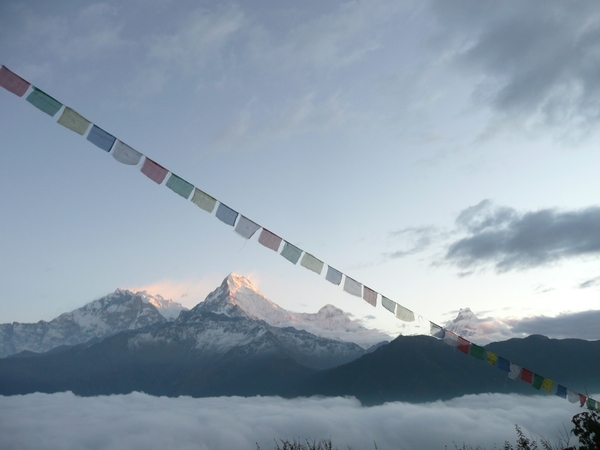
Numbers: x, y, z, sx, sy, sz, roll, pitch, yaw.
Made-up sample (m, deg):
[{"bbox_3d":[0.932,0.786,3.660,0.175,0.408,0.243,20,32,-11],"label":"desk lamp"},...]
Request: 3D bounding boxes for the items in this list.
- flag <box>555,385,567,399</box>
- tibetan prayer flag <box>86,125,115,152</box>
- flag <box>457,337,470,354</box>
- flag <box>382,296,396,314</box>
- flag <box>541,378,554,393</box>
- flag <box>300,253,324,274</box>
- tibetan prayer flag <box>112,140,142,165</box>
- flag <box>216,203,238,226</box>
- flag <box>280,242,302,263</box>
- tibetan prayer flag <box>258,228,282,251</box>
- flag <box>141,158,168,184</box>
[{"bbox_3d":[3.767,2.399,6.972,0.225,0.159,0.025,26,-32,-24],"label":"flag"},{"bbox_3d":[-1.738,-0.758,4.248,0.226,0.157,0.020,33,-32,-21],"label":"tibetan prayer flag"},{"bbox_3d":[2.064,1.519,6.124,0.237,0.157,0.020,30,-31,-23],"label":"flag"},{"bbox_3d":[1.029,0.926,5.602,0.236,0.169,0.025,30,-42,-22],"label":"flag"},{"bbox_3d":[3.517,2.279,6.865,0.241,0.159,0.025,26,-32,-24],"label":"flag"},{"bbox_3d":[0.133,0.408,5.156,0.248,0.156,0.020,31,-31,-23],"label":"flag"},{"bbox_3d":[-1.569,-0.651,4.424,0.250,0.169,0.025,33,-43,-21],"label":"tibetan prayer flag"},{"bbox_3d":[-0.714,-0.104,4.739,0.226,0.153,0.020,32,-32,-22],"label":"flag"},{"bbox_3d":[-0.098,0.285,5.036,0.243,0.167,0.020,31,-32,-23],"label":"flag"},{"bbox_3d":[-0.304,0.153,4.937,0.240,0.158,0.020,31,-32,-23],"label":"tibetan prayer flag"},{"bbox_3d":[-1.358,-0.499,4.519,0.245,0.169,0.025,33,-43,-21],"label":"flag"}]

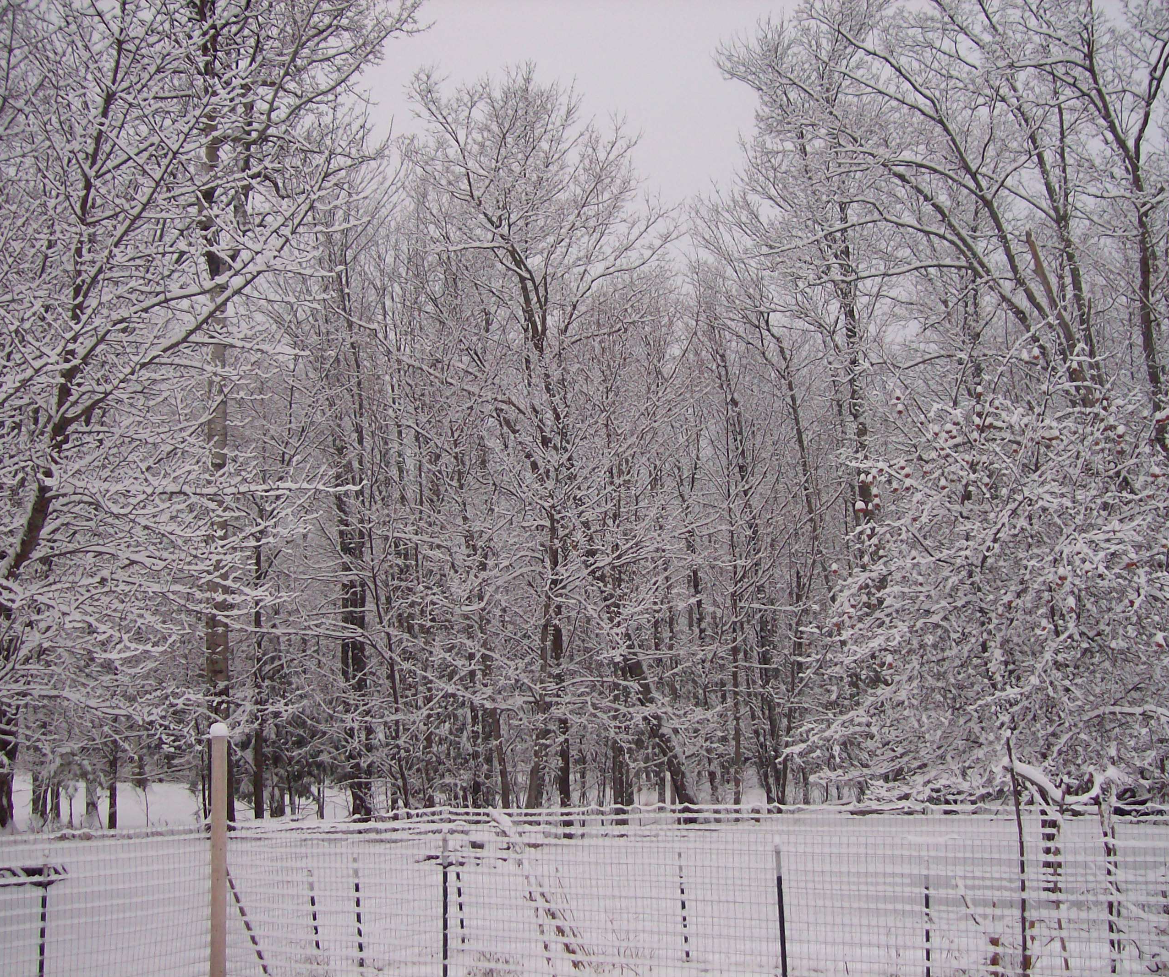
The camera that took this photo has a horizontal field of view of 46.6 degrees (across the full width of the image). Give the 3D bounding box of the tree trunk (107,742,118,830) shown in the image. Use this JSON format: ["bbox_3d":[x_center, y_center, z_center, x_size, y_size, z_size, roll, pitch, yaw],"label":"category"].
[{"bbox_3d":[-11.476,7.218,33.000,0.200,2.150,0.200,3,-12,-19],"label":"tree trunk"}]

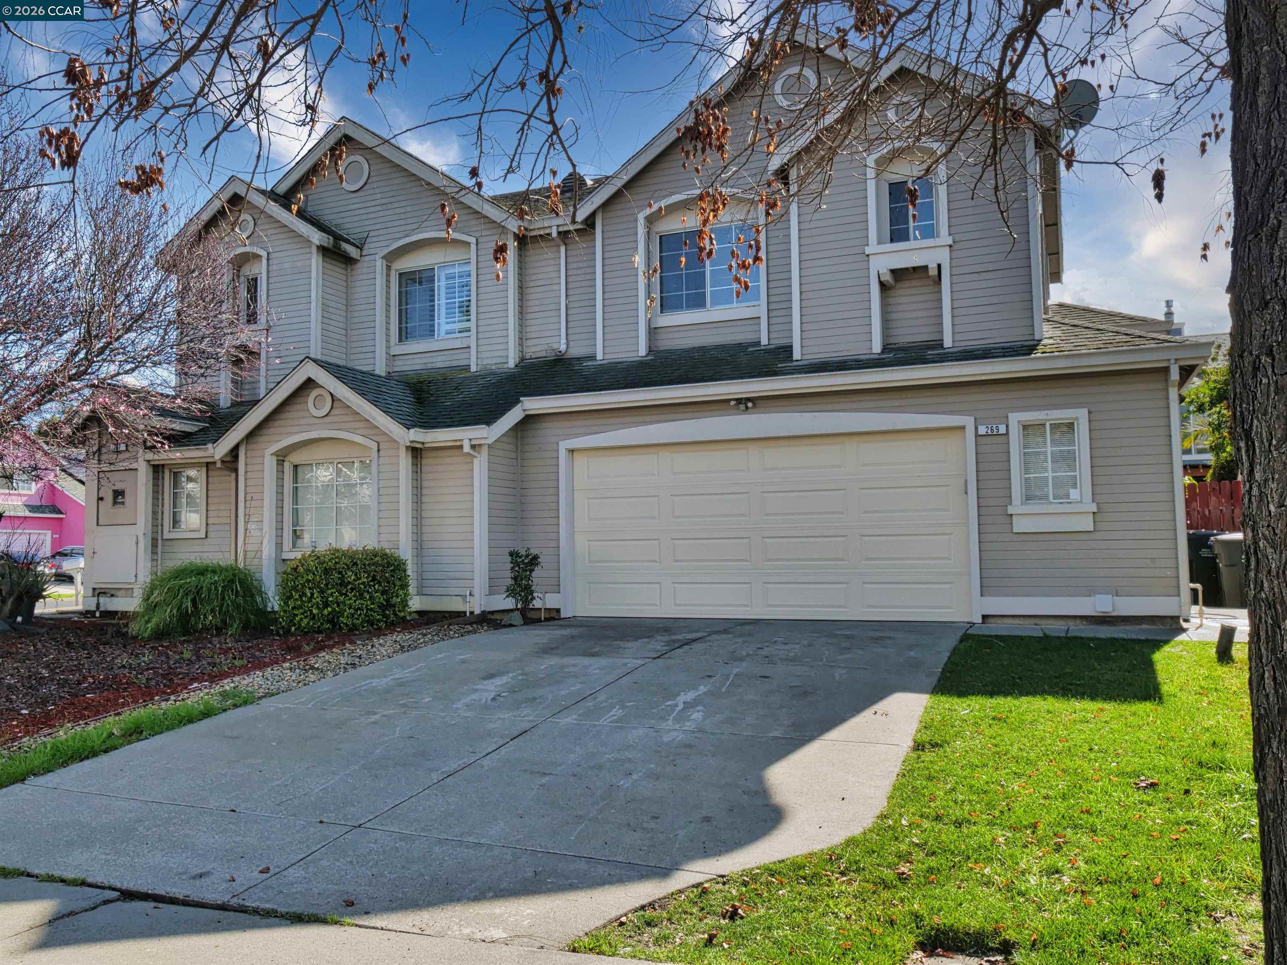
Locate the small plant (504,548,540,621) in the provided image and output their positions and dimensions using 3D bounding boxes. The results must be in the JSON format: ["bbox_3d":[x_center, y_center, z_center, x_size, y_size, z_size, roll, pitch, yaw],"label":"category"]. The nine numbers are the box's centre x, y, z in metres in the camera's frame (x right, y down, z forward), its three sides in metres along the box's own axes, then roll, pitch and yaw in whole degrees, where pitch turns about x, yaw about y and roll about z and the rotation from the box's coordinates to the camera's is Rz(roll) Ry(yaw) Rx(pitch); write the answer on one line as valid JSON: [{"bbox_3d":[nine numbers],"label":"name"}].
[{"bbox_3d":[-1.493,1.243,12.874,0.410,0.880,0.400,-1,-4,0],"label":"small plant"}]

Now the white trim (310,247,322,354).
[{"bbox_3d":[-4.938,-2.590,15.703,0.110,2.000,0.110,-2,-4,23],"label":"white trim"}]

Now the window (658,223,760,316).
[{"bbox_3d":[0.897,-2.925,14.181,1.480,1.140,0.090,-2,-4,23],"label":"window"}]

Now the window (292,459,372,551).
[{"bbox_3d":[-4.011,0.302,13.528,1.430,1.150,0.100,-2,-4,24],"label":"window"}]

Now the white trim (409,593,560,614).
[{"bbox_3d":[-1.960,1.508,13.086,1.660,0.200,0.820,-2,-4,23],"label":"white trim"}]

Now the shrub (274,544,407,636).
[{"bbox_3d":[-3.591,1.262,12.394,1.500,1.040,1.150,-2,-4,23],"label":"shrub"}]

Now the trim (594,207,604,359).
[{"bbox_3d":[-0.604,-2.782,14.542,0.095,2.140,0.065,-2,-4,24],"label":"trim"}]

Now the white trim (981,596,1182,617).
[{"bbox_3d":[4.482,1.282,10.764,1.900,0.185,0.045,-2,-4,24],"label":"white trim"}]

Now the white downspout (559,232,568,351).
[{"bbox_3d":[-1.160,-2.752,15.108,0.110,1.760,0.110,-2,-4,23],"label":"white downspout"}]

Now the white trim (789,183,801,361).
[{"bbox_3d":[1.853,-2.596,12.685,0.100,2.240,0.080,-2,-4,23],"label":"white trim"}]

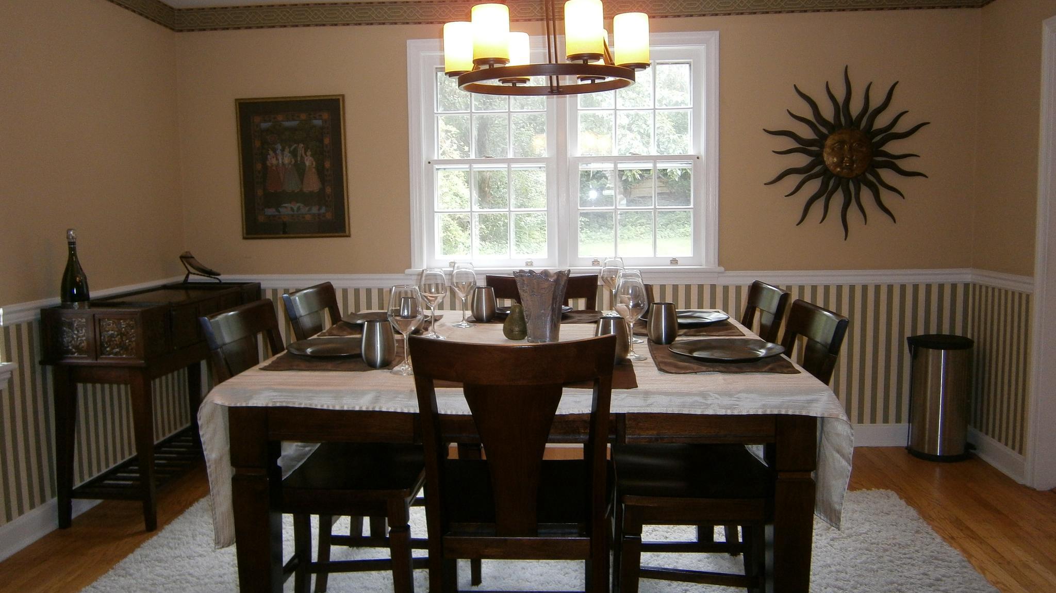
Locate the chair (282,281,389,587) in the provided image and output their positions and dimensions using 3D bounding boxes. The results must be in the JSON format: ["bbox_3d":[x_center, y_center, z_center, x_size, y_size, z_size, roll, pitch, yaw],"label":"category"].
[{"bbox_3d":[-0.482,0.488,2.852,0.625,1.040,0.461,-1,6,2],"label":"chair"}]

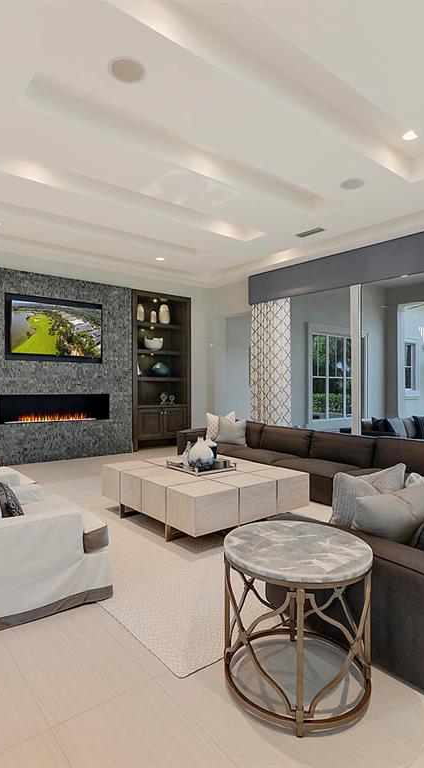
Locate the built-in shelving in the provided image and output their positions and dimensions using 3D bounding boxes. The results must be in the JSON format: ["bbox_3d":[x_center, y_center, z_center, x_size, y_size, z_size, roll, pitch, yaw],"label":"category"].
[{"bbox_3d":[-1.092,-0.240,8.297,1.330,3.040,0.420,0,1,-39],"label":"built-in shelving"}]

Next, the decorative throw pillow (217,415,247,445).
[{"bbox_3d":[0.296,0.705,6.346,0.470,0.450,0.150,1,-14,35],"label":"decorative throw pillow"}]

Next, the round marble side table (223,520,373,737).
[{"bbox_3d":[0.386,1.036,1.899,0.650,0.606,0.650,0,0,0],"label":"round marble side table"}]

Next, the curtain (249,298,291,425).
[{"bbox_3d":[1.010,-0.131,7.727,0.150,2.860,1.000,0,1,-39],"label":"curtain"}]

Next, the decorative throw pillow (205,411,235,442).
[{"bbox_3d":[0.126,0.681,6.671,0.470,0.470,0.150,0,-12,-6],"label":"decorative throw pillow"}]

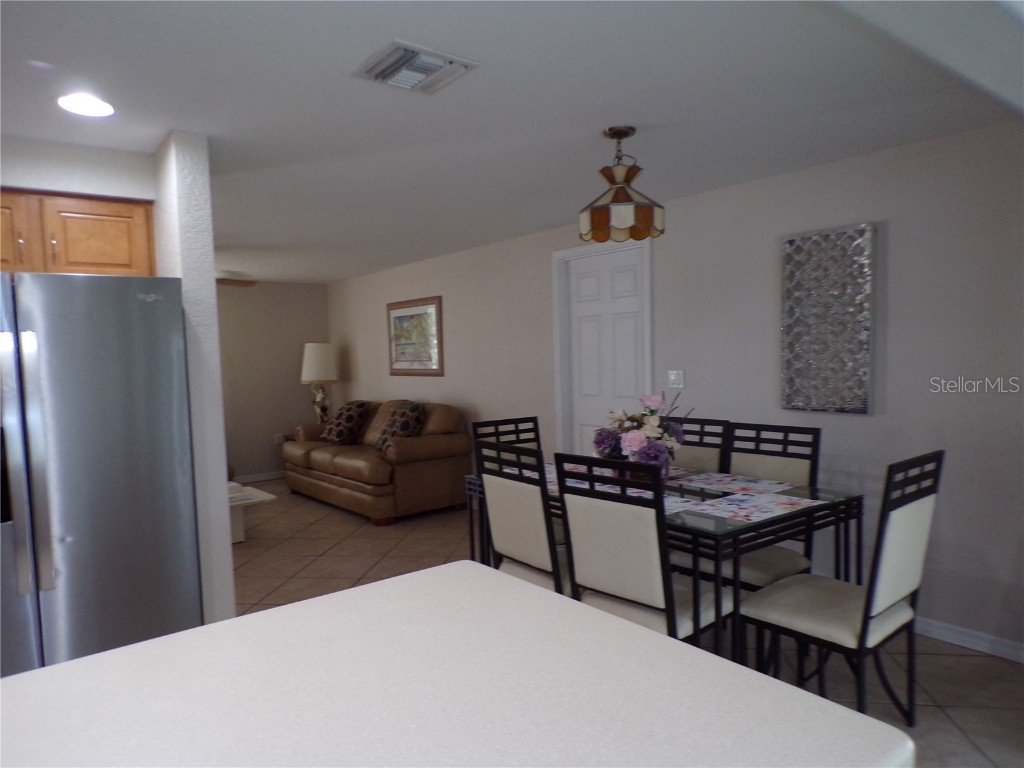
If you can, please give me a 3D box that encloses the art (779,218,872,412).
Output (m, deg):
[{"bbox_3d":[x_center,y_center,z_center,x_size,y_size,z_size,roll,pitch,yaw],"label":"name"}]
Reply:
[{"bbox_3d":[1.595,-0.312,3.604,0.050,0.896,0.463,-4,3,-37],"label":"art"}]

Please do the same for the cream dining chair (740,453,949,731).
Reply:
[{"bbox_3d":[1.158,0.736,2.513,0.445,1.003,0.540,-4,4,-40],"label":"cream dining chair"}]

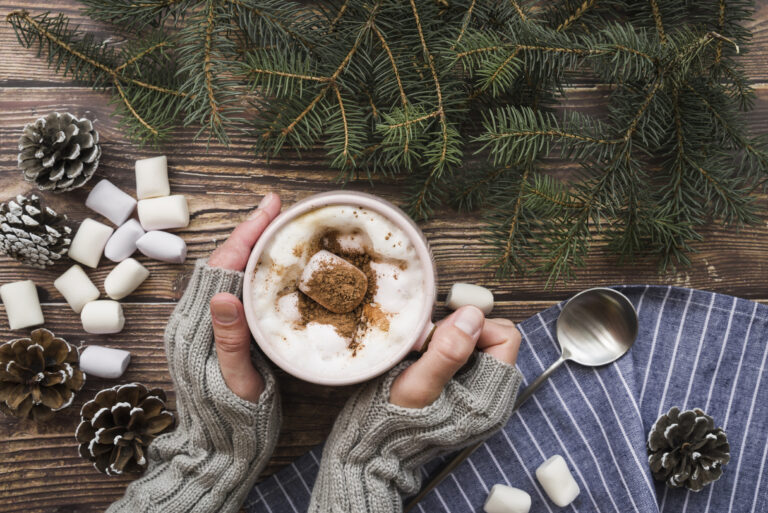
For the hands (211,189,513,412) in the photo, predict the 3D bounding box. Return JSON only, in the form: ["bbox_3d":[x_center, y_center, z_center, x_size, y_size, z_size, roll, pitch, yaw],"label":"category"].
[{"bbox_3d":[-0.013,0.027,0.497,0.195,0.080,0.135,0,90,0],"label":"hands"}]

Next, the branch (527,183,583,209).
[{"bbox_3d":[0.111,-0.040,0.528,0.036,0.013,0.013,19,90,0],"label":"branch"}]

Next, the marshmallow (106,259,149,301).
[{"bbox_3d":[-0.171,0.015,0.540,0.029,0.021,0.019,-41,90,0],"label":"marshmallow"}]

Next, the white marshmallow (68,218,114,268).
[{"bbox_3d":[-0.194,-0.009,0.539,0.021,0.021,0.028,27,90,0],"label":"white marshmallow"}]

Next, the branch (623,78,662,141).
[{"bbox_3d":[0.167,-0.095,0.525,0.013,0.014,0.042,28,90,0],"label":"branch"}]

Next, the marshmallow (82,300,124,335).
[{"bbox_3d":[-0.187,0.041,0.540,0.027,0.021,0.022,2,90,0],"label":"marshmallow"}]

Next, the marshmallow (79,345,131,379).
[{"bbox_3d":[-0.185,0.070,0.539,0.030,0.021,0.021,7,90,0],"label":"marshmallow"}]

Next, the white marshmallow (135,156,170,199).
[{"bbox_3d":[-0.154,-0.052,0.540,0.021,0.020,0.027,-4,90,0],"label":"white marshmallow"}]

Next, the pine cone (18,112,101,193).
[{"bbox_3d":[-0.212,-0.068,0.530,0.050,0.040,0.050,0,90,0],"label":"pine cone"}]

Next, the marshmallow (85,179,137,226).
[{"bbox_3d":[-0.181,-0.036,0.540,0.028,0.020,0.021,36,90,0],"label":"marshmallow"}]

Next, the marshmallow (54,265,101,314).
[{"bbox_3d":[-0.204,0.021,0.539,0.021,0.021,0.026,-38,90,0],"label":"marshmallow"}]

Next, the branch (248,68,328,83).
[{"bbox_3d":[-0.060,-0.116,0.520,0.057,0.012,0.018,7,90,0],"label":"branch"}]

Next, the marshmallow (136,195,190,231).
[{"bbox_3d":[-0.147,-0.029,0.539,0.030,0.021,0.021,-5,90,0],"label":"marshmallow"}]

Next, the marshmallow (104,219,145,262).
[{"bbox_3d":[-0.172,-0.011,0.540,0.017,0.020,0.027,43,90,0],"label":"marshmallow"}]

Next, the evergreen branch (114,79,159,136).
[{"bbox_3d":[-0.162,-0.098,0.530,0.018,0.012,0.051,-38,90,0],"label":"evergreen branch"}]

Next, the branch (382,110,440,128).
[{"bbox_3d":[0.018,-0.087,0.518,0.038,0.012,0.011,-17,90,0],"label":"branch"}]

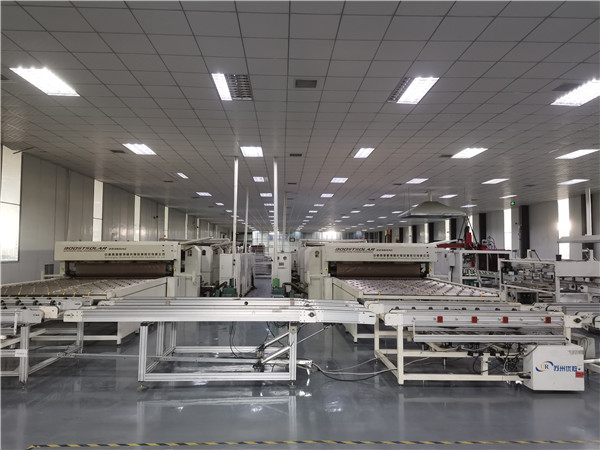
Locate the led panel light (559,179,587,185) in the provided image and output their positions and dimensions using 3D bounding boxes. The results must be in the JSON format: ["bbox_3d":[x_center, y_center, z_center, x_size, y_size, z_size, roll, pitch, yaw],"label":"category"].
[{"bbox_3d":[10.488,-1.646,17.411,0.600,0.040,1.200,0,-3,-2],"label":"led panel light"}]

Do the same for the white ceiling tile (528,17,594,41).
[{"bbox_3d":[3.167,-2.392,5.565,0.600,0.020,0.600,0,-3,-2],"label":"white ceiling tile"}]

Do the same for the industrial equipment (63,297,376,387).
[{"bbox_3d":[-0.933,1.473,5.971,3.597,0.910,1.565,0,-3,-2],"label":"industrial equipment"}]

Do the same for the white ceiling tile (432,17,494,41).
[{"bbox_3d":[1.968,-2.400,5.520,0.600,0.020,0.600,0,-3,-2],"label":"white ceiling tile"}]

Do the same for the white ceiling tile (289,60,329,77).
[{"bbox_3d":[0.123,-2.340,6.649,0.600,0.020,0.600,0,-3,-2],"label":"white ceiling tile"}]

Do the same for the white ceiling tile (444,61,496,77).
[{"bbox_3d":[2.522,-2.324,6.739,0.600,0.020,0.600,0,-3,-2],"label":"white ceiling tile"}]

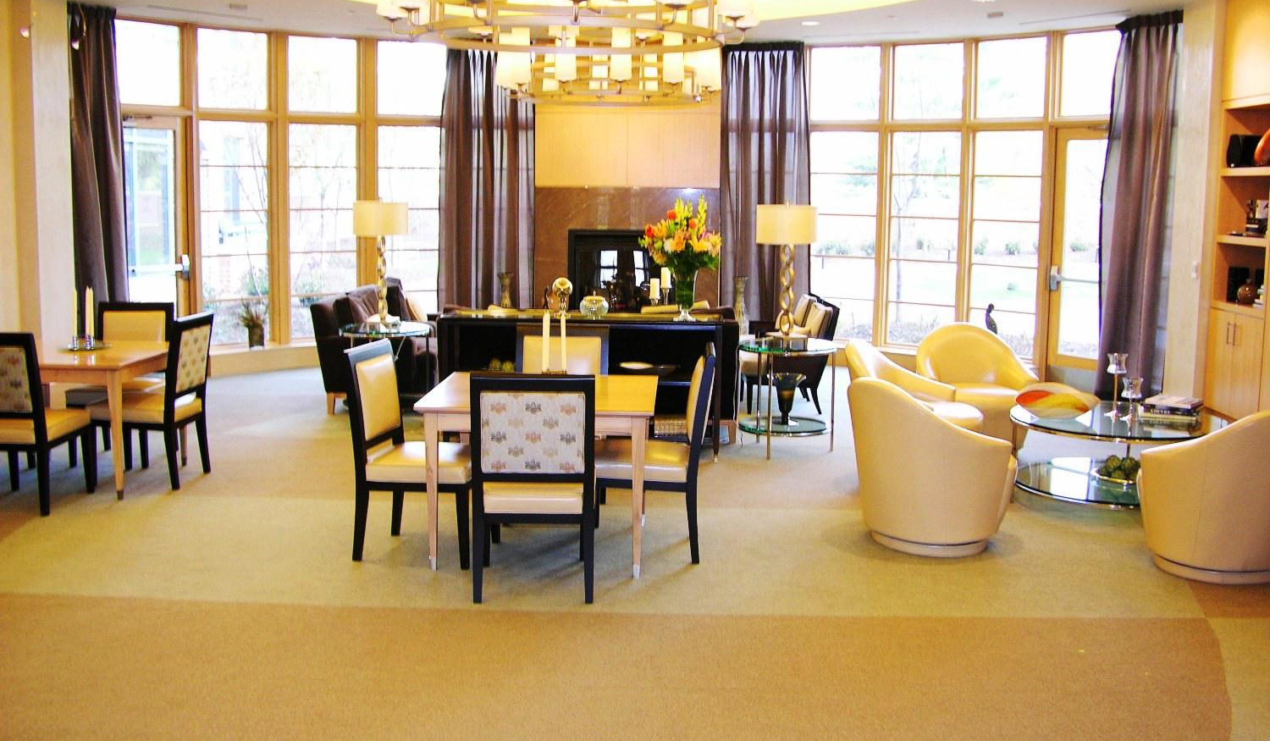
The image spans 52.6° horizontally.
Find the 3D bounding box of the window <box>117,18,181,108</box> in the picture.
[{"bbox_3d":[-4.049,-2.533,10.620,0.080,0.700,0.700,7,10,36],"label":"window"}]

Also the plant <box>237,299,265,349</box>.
[{"bbox_3d":[-3.545,-0.429,11.839,0.250,0.460,0.250,1,8,0],"label":"plant"}]

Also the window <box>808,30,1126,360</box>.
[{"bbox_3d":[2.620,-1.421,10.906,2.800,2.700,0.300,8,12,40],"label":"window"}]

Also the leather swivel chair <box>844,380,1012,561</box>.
[{"bbox_3d":[1.434,0.429,6.180,0.780,0.820,0.760,-4,9,-30],"label":"leather swivel chair"}]

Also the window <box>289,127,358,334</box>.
[{"bbox_3d":[-2.728,-1.214,11.283,0.610,1.880,0.100,-5,11,-34],"label":"window"}]

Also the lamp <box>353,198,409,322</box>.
[{"bbox_3d":[-1.781,-0.755,9.045,0.390,0.907,0.390,1,8,0],"label":"lamp"}]

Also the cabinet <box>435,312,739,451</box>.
[{"bbox_3d":[-0.316,0.099,8.262,1.760,0.885,0.430,1,8,0],"label":"cabinet"}]

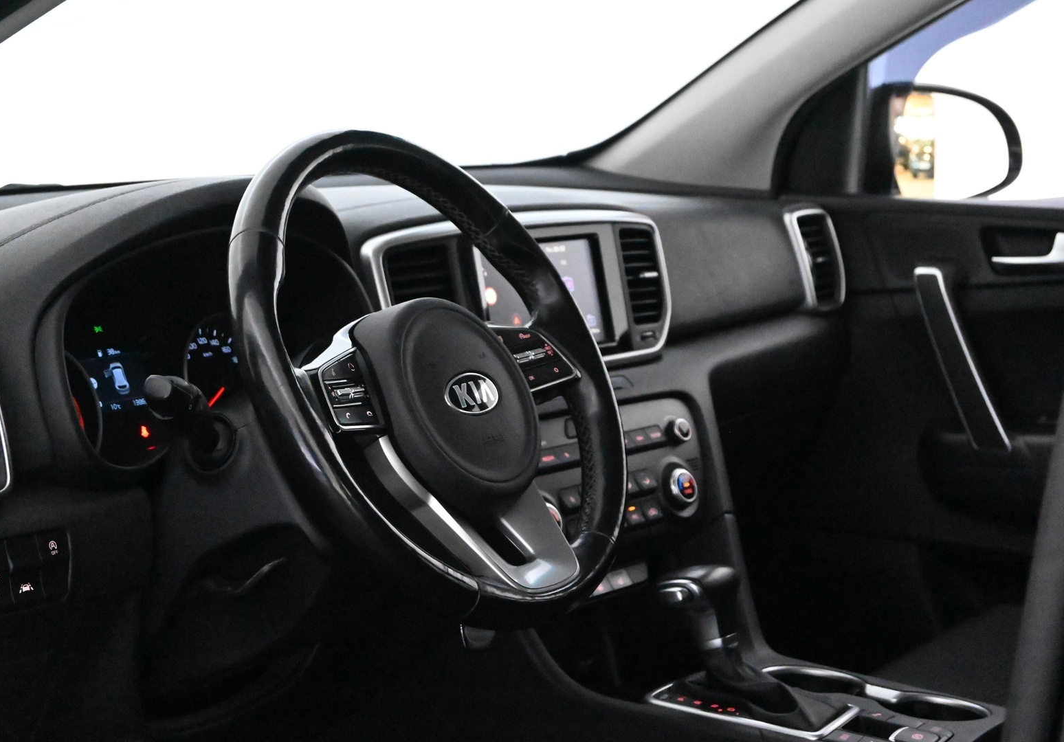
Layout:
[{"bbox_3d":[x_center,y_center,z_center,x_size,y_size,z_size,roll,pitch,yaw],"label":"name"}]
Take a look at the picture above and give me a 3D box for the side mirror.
[{"bbox_3d":[0.490,-0.278,2.608,0.230,0.165,0.120,-5,9,-33],"label":"side mirror"}]

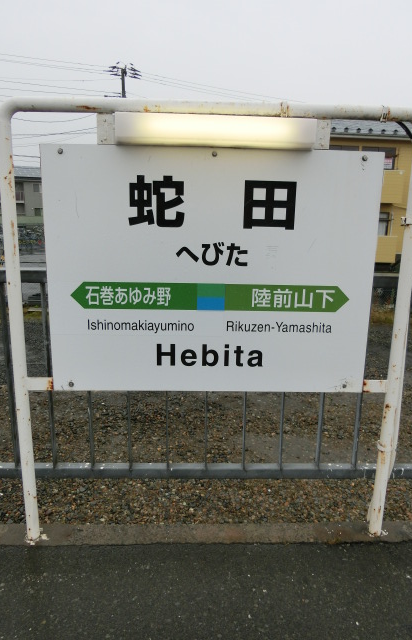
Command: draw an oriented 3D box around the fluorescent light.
[{"bbox_3d":[0.035,-0.642,1.573,0.675,0.089,0.086,1,12,-2],"label":"fluorescent light"}]

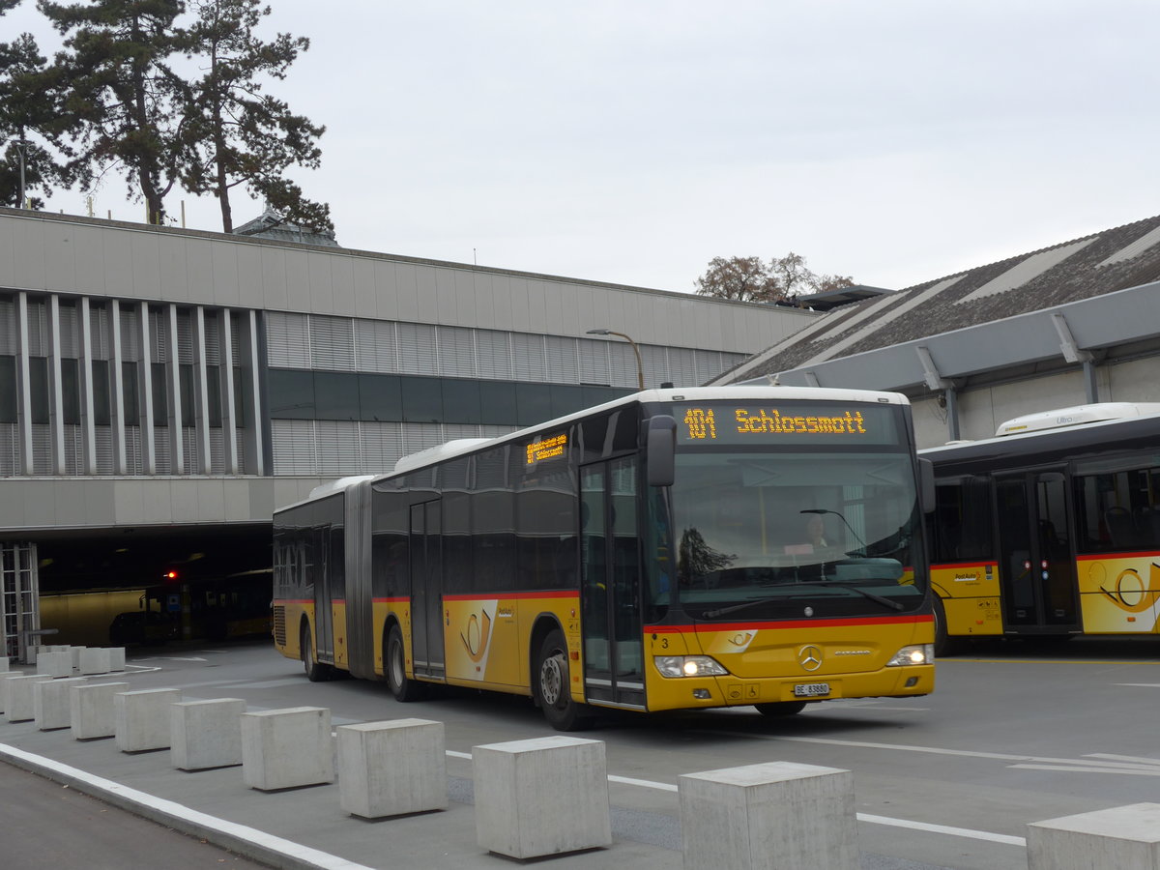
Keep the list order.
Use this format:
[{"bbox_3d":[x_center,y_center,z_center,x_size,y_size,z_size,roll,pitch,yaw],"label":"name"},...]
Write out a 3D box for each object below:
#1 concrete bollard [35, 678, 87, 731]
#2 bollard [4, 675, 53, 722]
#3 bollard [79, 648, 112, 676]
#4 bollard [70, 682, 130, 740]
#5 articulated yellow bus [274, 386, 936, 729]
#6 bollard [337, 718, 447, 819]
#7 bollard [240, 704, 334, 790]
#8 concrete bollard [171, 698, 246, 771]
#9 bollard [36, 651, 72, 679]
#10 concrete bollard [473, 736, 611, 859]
[{"bbox_3d":[-5.697,2.967,19.185,0.496,0.512,0.477,-2,-5,-26],"label":"concrete bollard"},{"bbox_3d":[-6.654,3.188,21.066,0.496,0.512,0.477,-2,-5,-26],"label":"bollard"},{"bbox_3d":[-9.770,4.567,35.140,0.481,0.512,0.496,-5,-5,17],"label":"bollard"},{"bbox_3d":[-4.830,2.786,17.581,0.496,0.512,0.477,-2,-5,-27],"label":"bollard"},{"bbox_3d":[-1.214,1.772,22.336,2.550,3.100,17.940,0,-5,-19],"label":"articulated yellow bus"},{"bbox_3d":[-1.125,2.000,10.459,0.496,0.512,0.477,-1,-5,-28],"label":"bollard"},{"bbox_3d":[-2.054,2.200,12.227,0.496,0.512,0.477,-1,-5,-28],"label":"bollard"},{"bbox_3d":[-3.011,2.428,14.140,0.496,0.512,0.477,-1,-5,-28],"label":"concrete bollard"},{"bbox_3d":[-10.479,4.599,34.789,0.481,0.512,0.496,-6,-5,28],"label":"bollard"},{"bbox_3d":[-0.191,1.795,8.655,0.496,0.512,0.477,-1,-5,-29],"label":"concrete bollard"}]

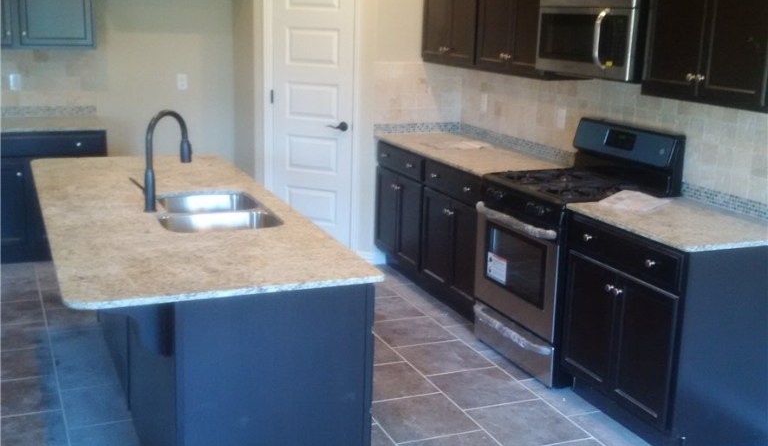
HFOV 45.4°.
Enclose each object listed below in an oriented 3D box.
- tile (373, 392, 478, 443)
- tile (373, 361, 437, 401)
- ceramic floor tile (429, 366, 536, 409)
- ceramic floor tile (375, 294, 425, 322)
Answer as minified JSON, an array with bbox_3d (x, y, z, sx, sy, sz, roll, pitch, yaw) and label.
[{"bbox_3d":[0.159,0.856,4.007,0.405,0.010,0.405,-4,14,-22],"label":"tile"},{"bbox_3d":[0.004,0.760,4.358,0.402,0.010,0.402,-4,15,-22],"label":"tile"},{"bbox_3d":[0.461,0.786,4.339,0.405,0.010,0.405,-4,14,-22],"label":"ceramic floor tile"},{"bbox_3d":[-0.012,0.513,5.437,0.405,0.010,0.405,-4,14,-22],"label":"ceramic floor tile"}]

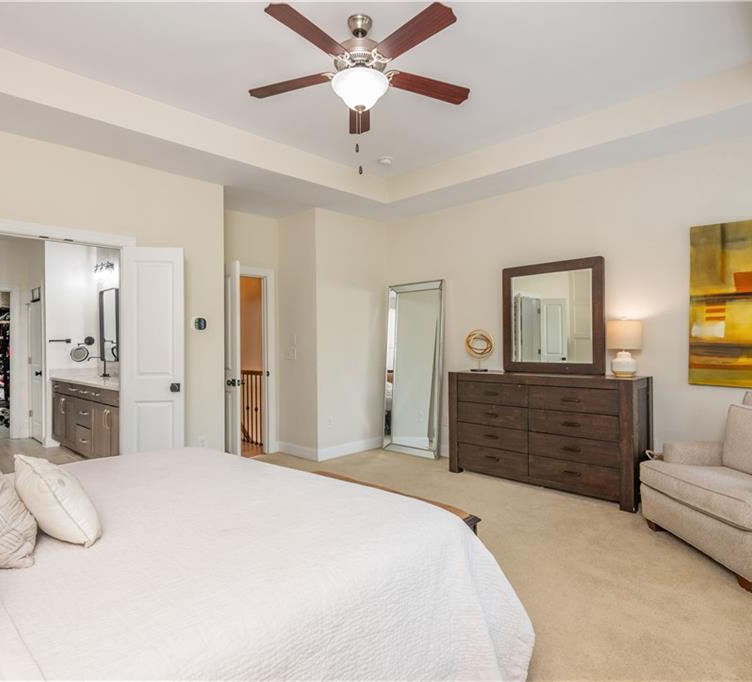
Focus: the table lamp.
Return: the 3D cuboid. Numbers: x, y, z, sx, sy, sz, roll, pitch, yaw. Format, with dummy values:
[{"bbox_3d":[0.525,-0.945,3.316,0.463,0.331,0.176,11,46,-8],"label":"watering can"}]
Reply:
[{"bbox_3d":[1.968,0.054,3.831,0.245,0.470,0.245,-1,0,44],"label":"table lamp"}]

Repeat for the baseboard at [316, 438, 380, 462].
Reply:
[{"bbox_3d":[-0.242,1.215,5.542,0.020,0.150,1.080,-1,0,44],"label":"baseboard"}]

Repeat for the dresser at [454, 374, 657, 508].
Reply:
[{"bbox_3d":[1.482,0.783,4.311,1.645,0.977,0.497,-1,0,44],"label":"dresser"}]

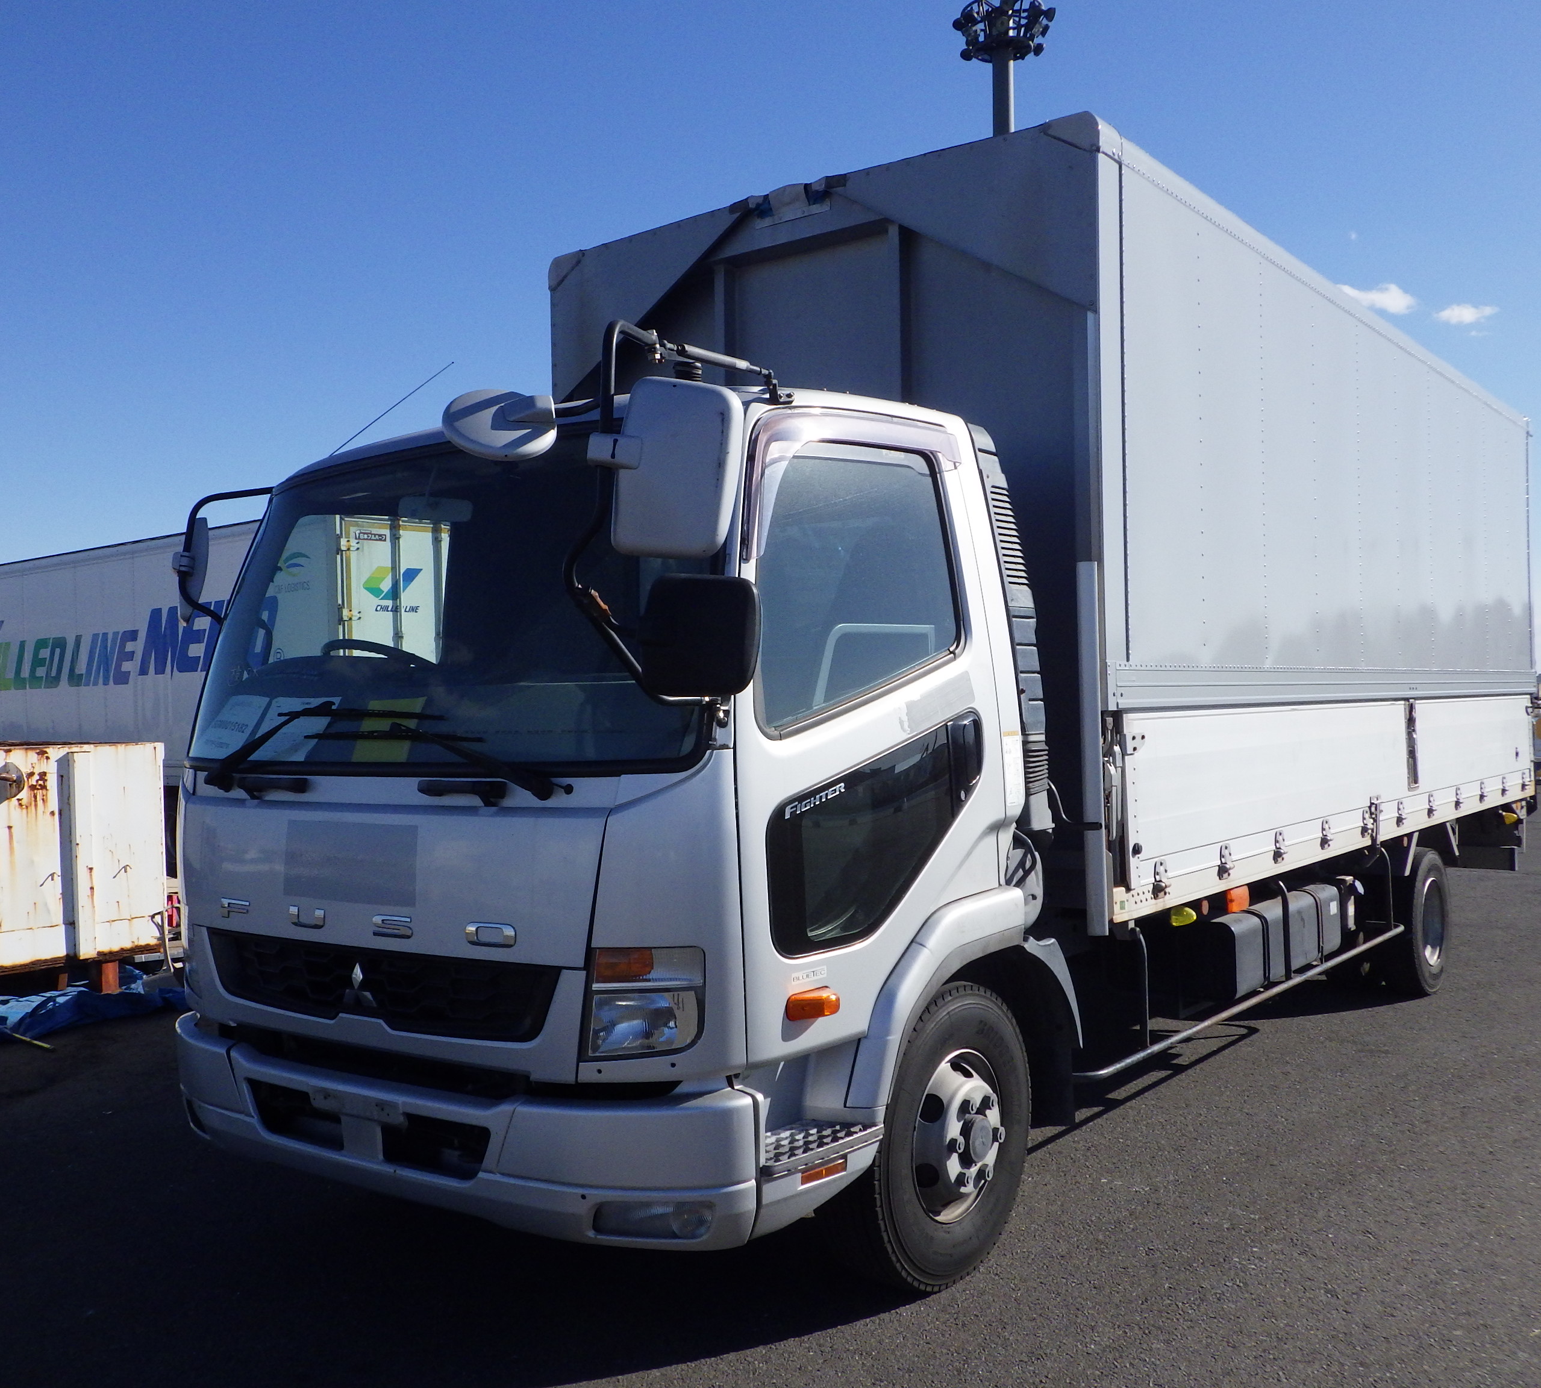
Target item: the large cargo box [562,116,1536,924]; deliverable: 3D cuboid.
[{"bbox_3d":[2.021,-0.537,7.788,2.353,2.462,6.449,-1,-1,37],"label":"large cargo box"}]

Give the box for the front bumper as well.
[{"bbox_3d":[-0.910,1.078,3.877,2.140,0.360,0.460,-1,-1,37],"label":"front bumper"}]

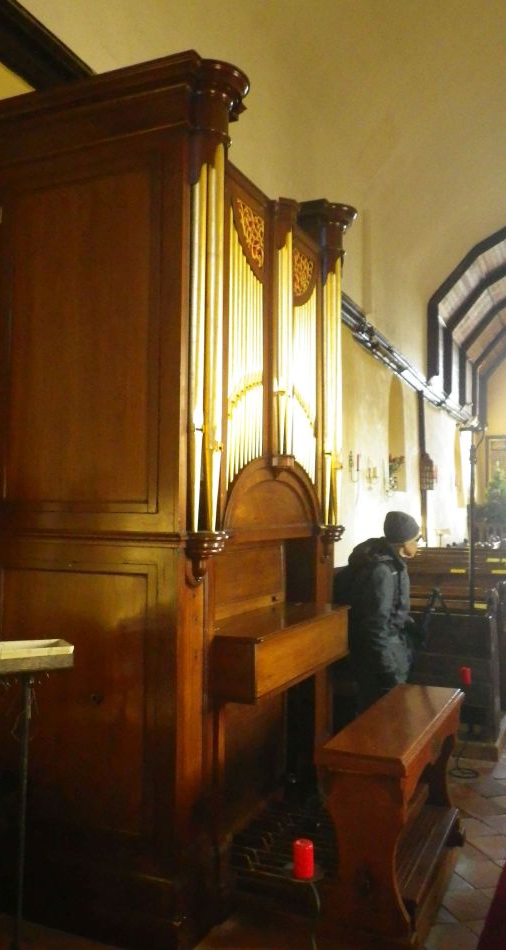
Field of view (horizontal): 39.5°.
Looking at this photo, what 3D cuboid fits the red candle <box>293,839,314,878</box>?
[{"bbox_3d":[0.152,1.145,2.100,0.062,0.095,0.062,1,-3,0],"label":"red candle"}]

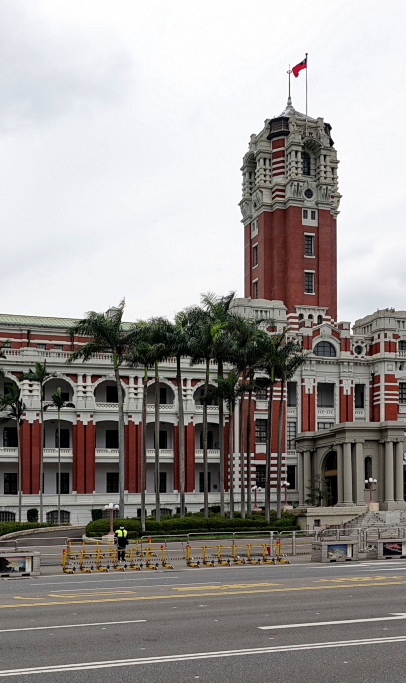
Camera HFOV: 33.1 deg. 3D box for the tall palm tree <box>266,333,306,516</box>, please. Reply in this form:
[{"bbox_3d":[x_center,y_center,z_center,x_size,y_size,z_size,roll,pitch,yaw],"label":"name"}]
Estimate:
[{"bbox_3d":[7.625,7.846,64.000,3.900,17.584,3.900,-1,-8,0],"label":"tall palm tree"}]

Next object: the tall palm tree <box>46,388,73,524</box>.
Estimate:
[{"bbox_3d":[-14.181,11.433,67.000,2.846,13.641,2.846,1,-5,-18],"label":"tall palm tree"}]

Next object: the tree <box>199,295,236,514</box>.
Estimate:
[{"bbox_3d":[1.326,5.799,63.000,3.700,21.057,3.700,-1,-8,0],"label":"tree"}]

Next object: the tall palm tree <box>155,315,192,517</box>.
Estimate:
[{"bbox_3d":[-2.938,7.670,68.000,4.200,20.720,4.200,0,-3,0],"label":"tall palm tree"}]

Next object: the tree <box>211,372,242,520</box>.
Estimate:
[{"bbox_3d":[2.639,10.508,68.000,3.586,15.239,3.586,0,-5,0],"label":"tree"}]

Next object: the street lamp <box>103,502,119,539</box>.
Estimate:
[{"bbox_3d":[-7.508,14.697,56.000,1.350,3.050,1.350,2,-8,-19],"label":"street lamp"}]

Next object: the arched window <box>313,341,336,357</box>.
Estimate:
[{"bbox_3d":[15.611,0.892,87.000,3.300,2.050,0.400,1,-3,-18],"label":"arched window"}]

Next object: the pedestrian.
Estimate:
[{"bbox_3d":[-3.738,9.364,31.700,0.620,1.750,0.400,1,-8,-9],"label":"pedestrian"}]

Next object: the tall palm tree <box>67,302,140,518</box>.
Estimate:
[{"bbox_3d":[-9.378,6.950,65.000,6.665,21.327,6.665,1,-5,-18],"label":"tall palm tree"}]

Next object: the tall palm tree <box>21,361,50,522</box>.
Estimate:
[{"bbox_3d":[-16.193,9.957,66.000,3.094,15.855,3.094,1,-5,-18],"label":"tall palm tree"}]

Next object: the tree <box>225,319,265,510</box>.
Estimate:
[{"bbox_3d":[4.295,8.035,69.000,4.245,20.719,4.245,0,-5,0],"label":"tree"}]

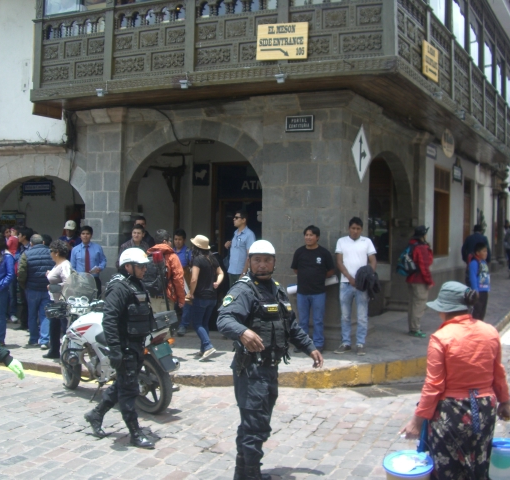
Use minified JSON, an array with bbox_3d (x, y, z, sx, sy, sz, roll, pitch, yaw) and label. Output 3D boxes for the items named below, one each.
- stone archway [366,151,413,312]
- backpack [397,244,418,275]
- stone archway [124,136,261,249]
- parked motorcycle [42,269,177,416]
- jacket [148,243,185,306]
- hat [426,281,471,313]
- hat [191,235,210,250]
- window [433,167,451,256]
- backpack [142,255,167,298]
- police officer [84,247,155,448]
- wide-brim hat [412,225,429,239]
[{"bbox_3d":[2.070,-0.095,11.440,0.450,2.700,2.350,2,0,27],"label":"stone archway"},{"bbox_3d":[2.246,0.302,10.350,0.260,0.470,0.320,1,0,-31],"label":"backpack"},{"bbox_3d":[-0.880,-0.049,10.650,2.400,2.970,0.450,2,0,27],"label":"stone archway"},{"bbox_3d":[-1.620,1.069,7.800,2.050,1.400,0.800,2,0,38],"label":"parked motorcycle"},{"bbox_3d":[-1.140,0.432,8.800,0.550,0.750,0.420,2,0,34],"label":"jacket"},{"bbox_3d":[1.157,0.344,4.200,0.290,0.175,0.270,2,0,37],"label":"hat"},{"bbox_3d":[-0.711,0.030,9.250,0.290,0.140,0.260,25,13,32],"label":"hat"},{"bbox_3d":[3.856,-0.586,14.450,0.150,1.820,1.500,2,0,27],"label":"window"},{"bbox_3d":[-1.235,0.438,8.550,0.340,0.520,0.260,2,0,31],"label":"backpack"},{"bbox_3d":[-1.172,0.928,6.120,0.550,1.730,0.520,2,0,30],"label":"police officer"},{"bbox_3d":[2.462,-0.126,10.450,0.300,0.170,0.280,1,0,-30],"label":"wide-brim hat"}]

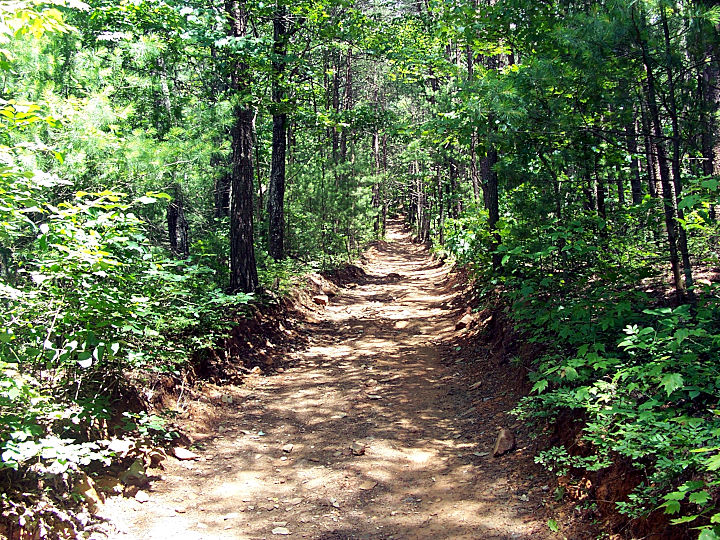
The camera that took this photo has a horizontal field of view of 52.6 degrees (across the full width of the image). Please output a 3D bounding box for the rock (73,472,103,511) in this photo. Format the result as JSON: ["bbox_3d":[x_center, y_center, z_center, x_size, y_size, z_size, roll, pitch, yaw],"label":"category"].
[{"bbox_3d":[-1.460,1.187,3.900,0.170,0.200,0.140,-2,3,-22],"label":"rock"}]

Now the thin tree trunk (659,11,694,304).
[{"bbox_3d":[3.489,-1.291,8.000,0.120,3.250,0.120,-6,3,0],"label":"thin tree trunk"}]

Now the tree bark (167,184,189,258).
[{"bbox_3d":[-3.008,-0.799,12.000,0.320,1.300,0.320,-1,3,0],"label":"tree bark"}]

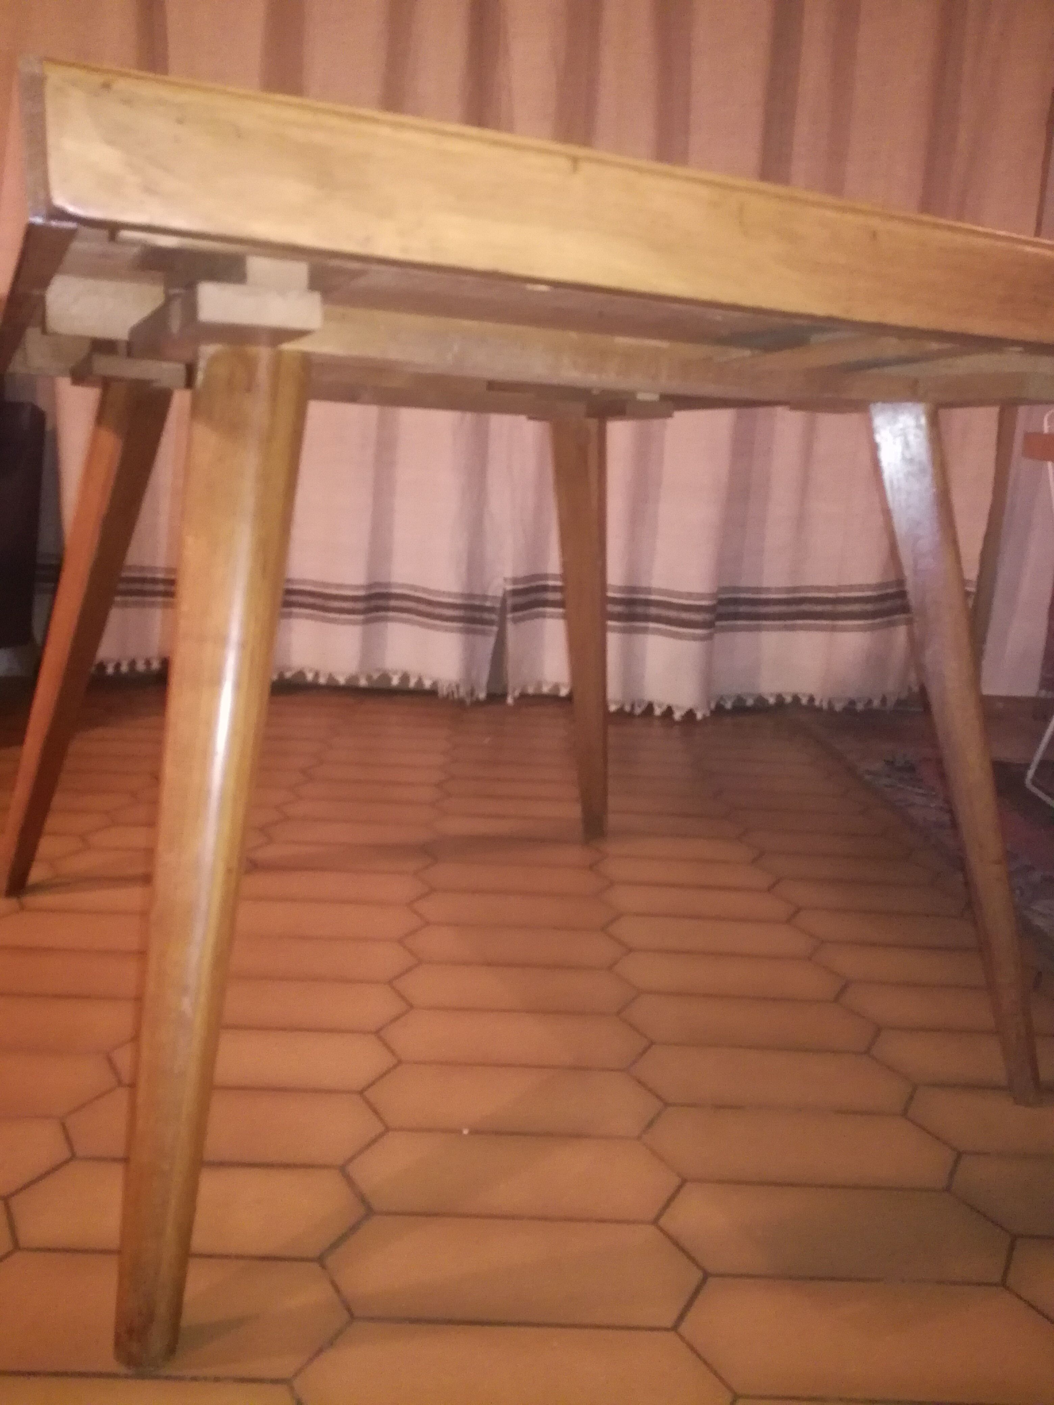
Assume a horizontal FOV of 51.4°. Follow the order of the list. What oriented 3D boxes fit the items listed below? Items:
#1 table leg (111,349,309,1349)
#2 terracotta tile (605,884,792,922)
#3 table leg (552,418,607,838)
[{"bbox_3d":[-0.216,0.093,0.724,0.068,0.674,0.062,5,-2,18],"label":"table leg"},{"bbox_3d":[0.236,0.282,1.511,0.280,0.012,0.106,3,12,-1],"label":"terracotta tile"},{"bbox_3d":[0.091,-0.089,1.645,0.068,0.669,0.062,4,25,18],"label":"table leg"}]

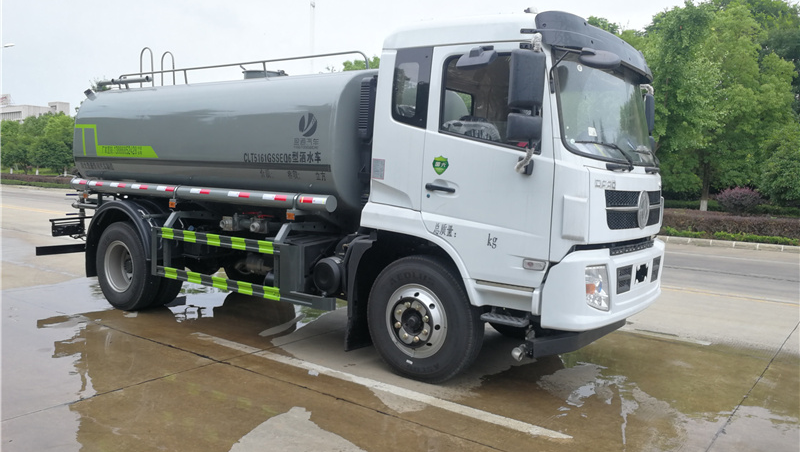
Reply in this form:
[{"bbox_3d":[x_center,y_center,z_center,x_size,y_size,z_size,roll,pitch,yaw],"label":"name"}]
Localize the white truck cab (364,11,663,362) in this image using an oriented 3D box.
[{"bbox_3d":[1.199,-0.408,5.464,1.940,2.440,2.400,6,5,35],"label":"white truck cab"}]

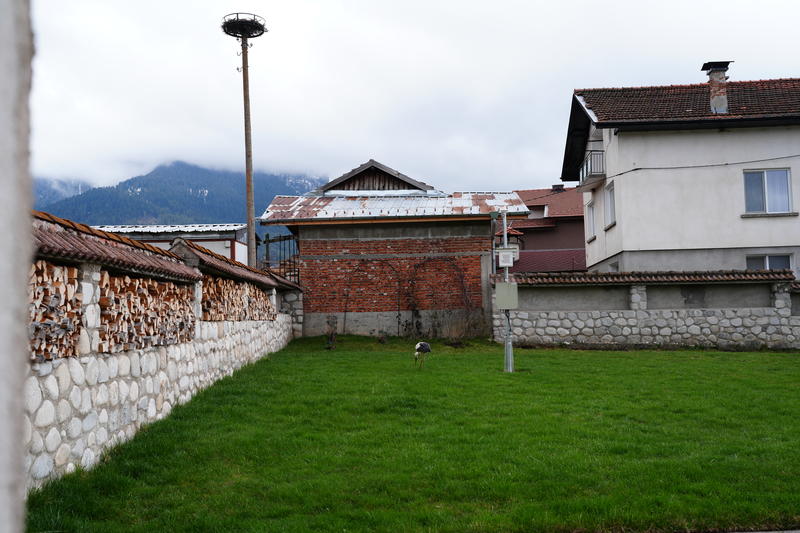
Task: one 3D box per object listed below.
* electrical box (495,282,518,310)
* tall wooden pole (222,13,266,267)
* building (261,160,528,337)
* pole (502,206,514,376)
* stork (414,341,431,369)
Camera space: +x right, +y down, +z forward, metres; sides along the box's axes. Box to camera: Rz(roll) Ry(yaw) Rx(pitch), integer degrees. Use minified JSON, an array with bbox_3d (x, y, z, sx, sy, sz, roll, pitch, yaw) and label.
[{"bbox_3d":[1.952,0.540,14.150,0.400,0.490,0.200,-1,-4,0],"label":"electrical box"},{"bbox_3d":[-4.705,-2.751,24.270,1.350,10.160,1.350,-1,-4,0],"label":"tall wooden pole"},{"bbox_3d":[-0.142,-0.588,25.953,7.830,5.850,6.600,-1,-4,0],"label":"building"},{"bbox_3d":[1.970,0.469,14.300,0.180,2.970,0.180,-1,-4,0],"label":"pole"},{"bbox_3d":[0.435,1.660,14.618,0.250,0.540,0.500,1,-4,-30],"label":"stork"}]

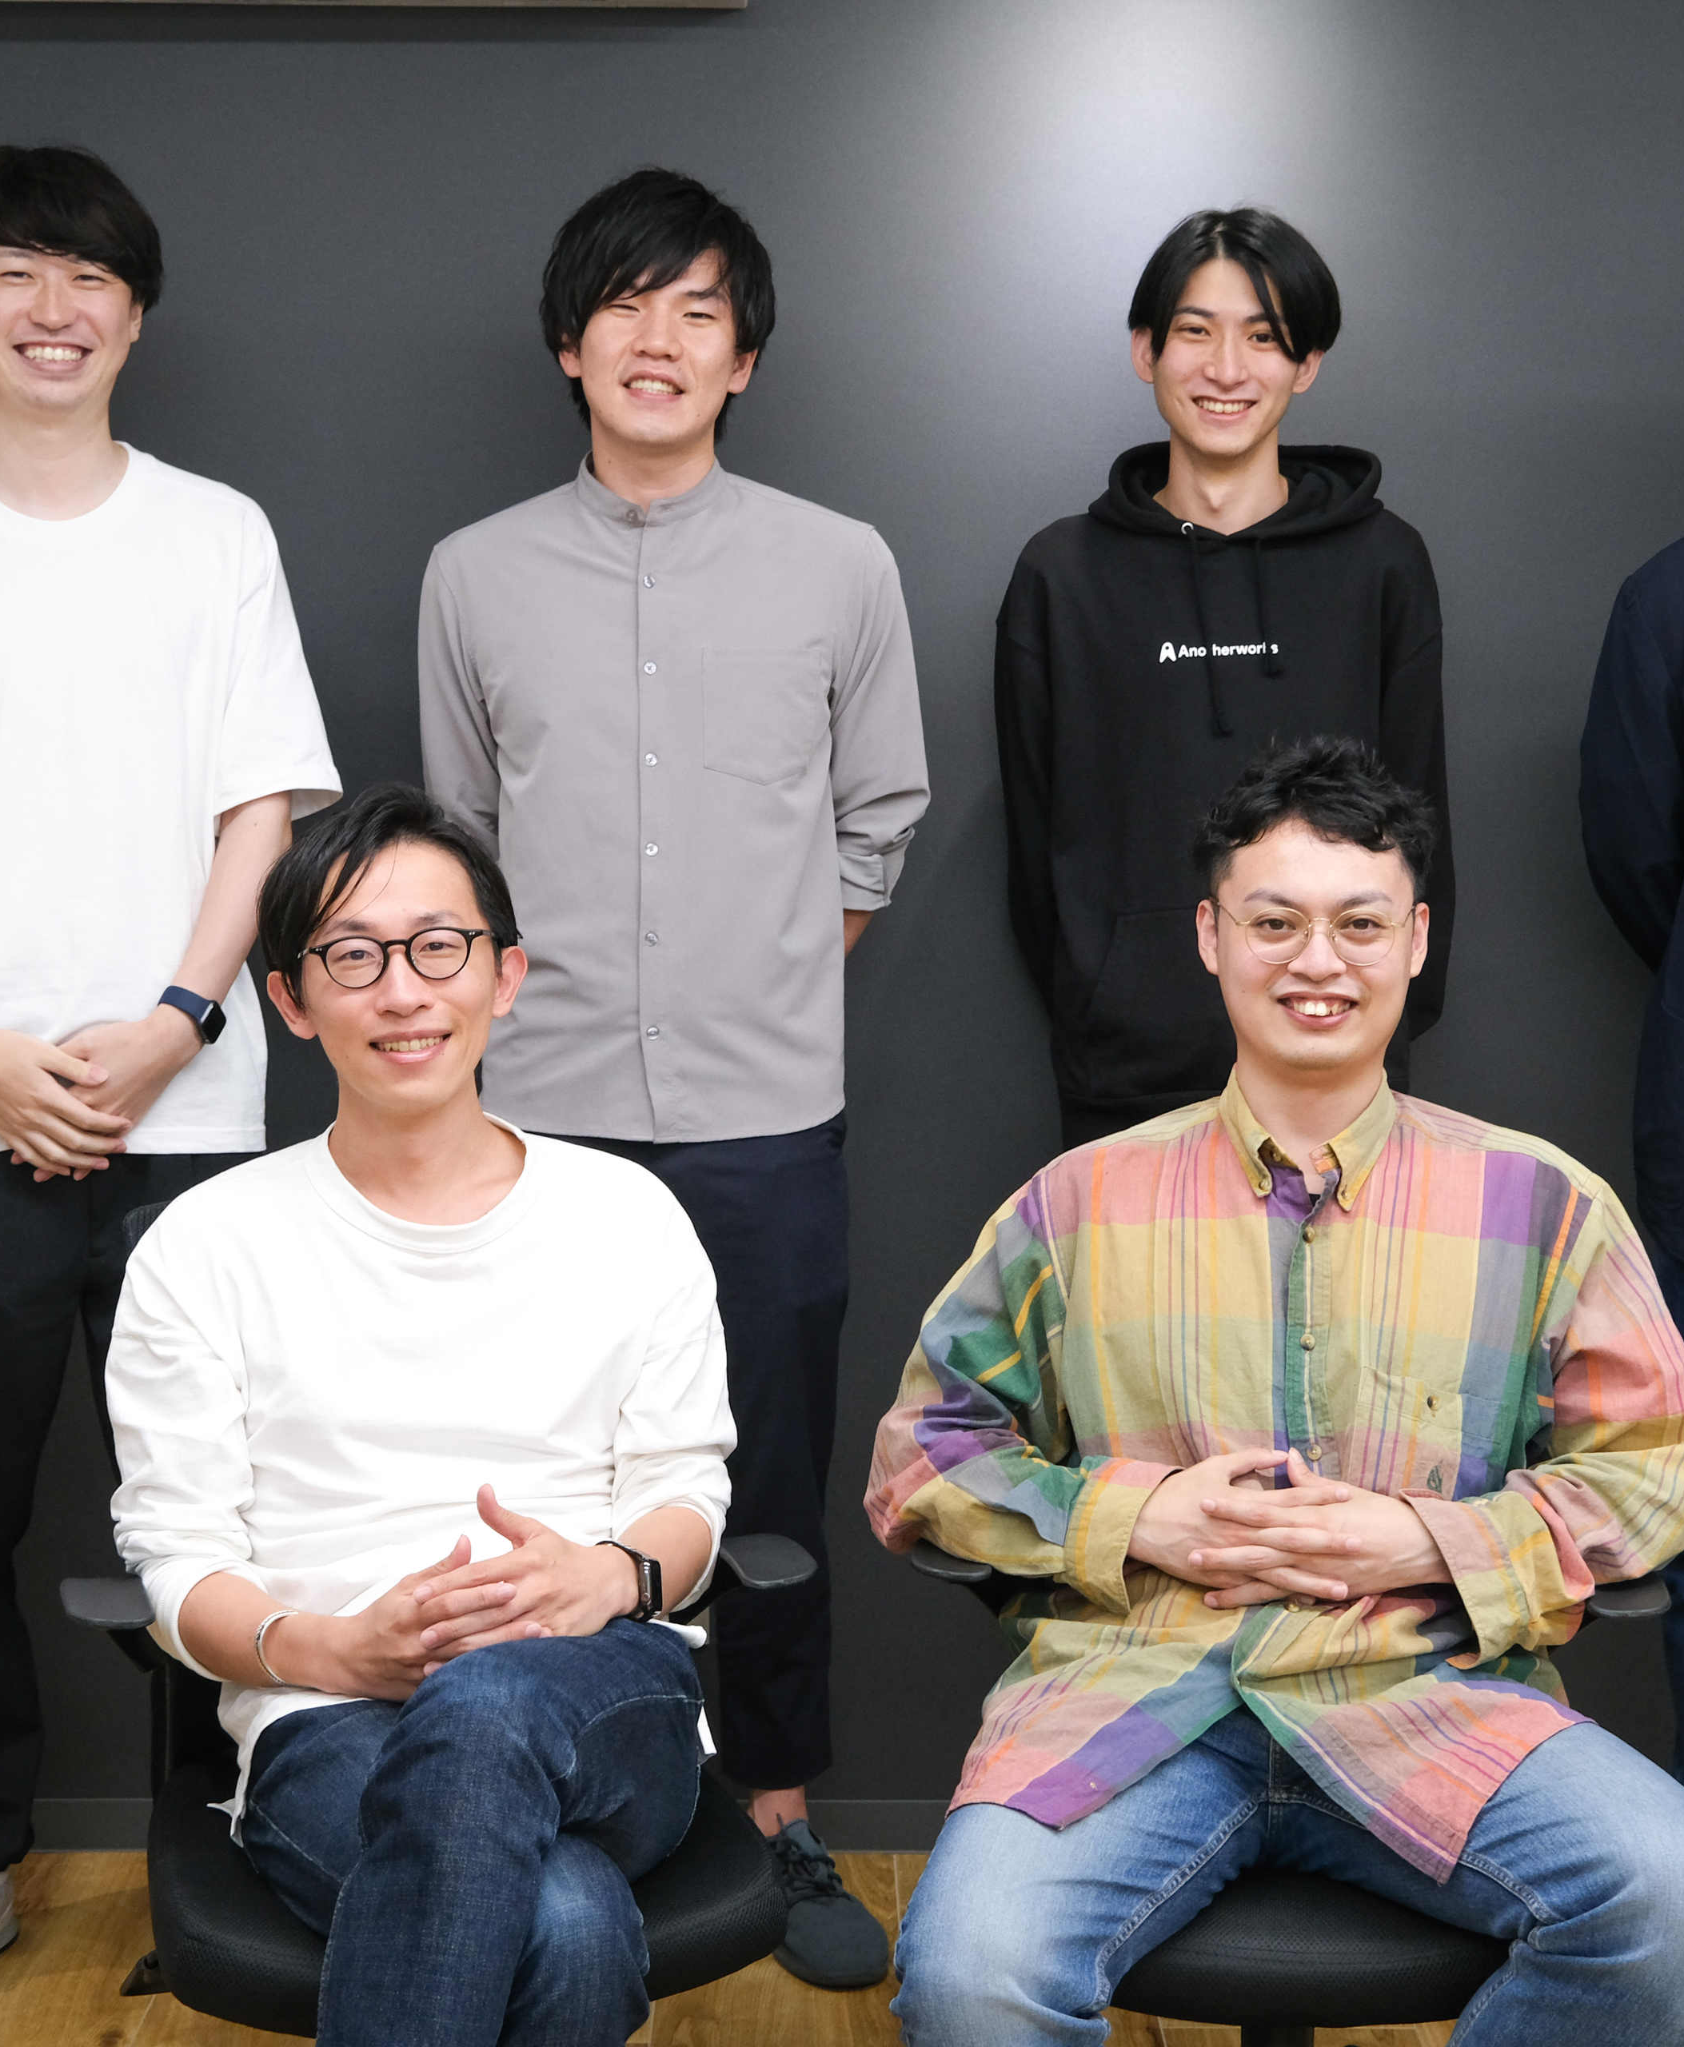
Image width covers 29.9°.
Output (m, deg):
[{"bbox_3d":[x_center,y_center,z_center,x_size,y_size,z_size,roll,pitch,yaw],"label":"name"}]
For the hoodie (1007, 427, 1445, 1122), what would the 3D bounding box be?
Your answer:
[{"bbox_3d":[0.380,-0.239,3.131,0.460,0.665,0.330,1,6,5],"label":"hoodie"}]

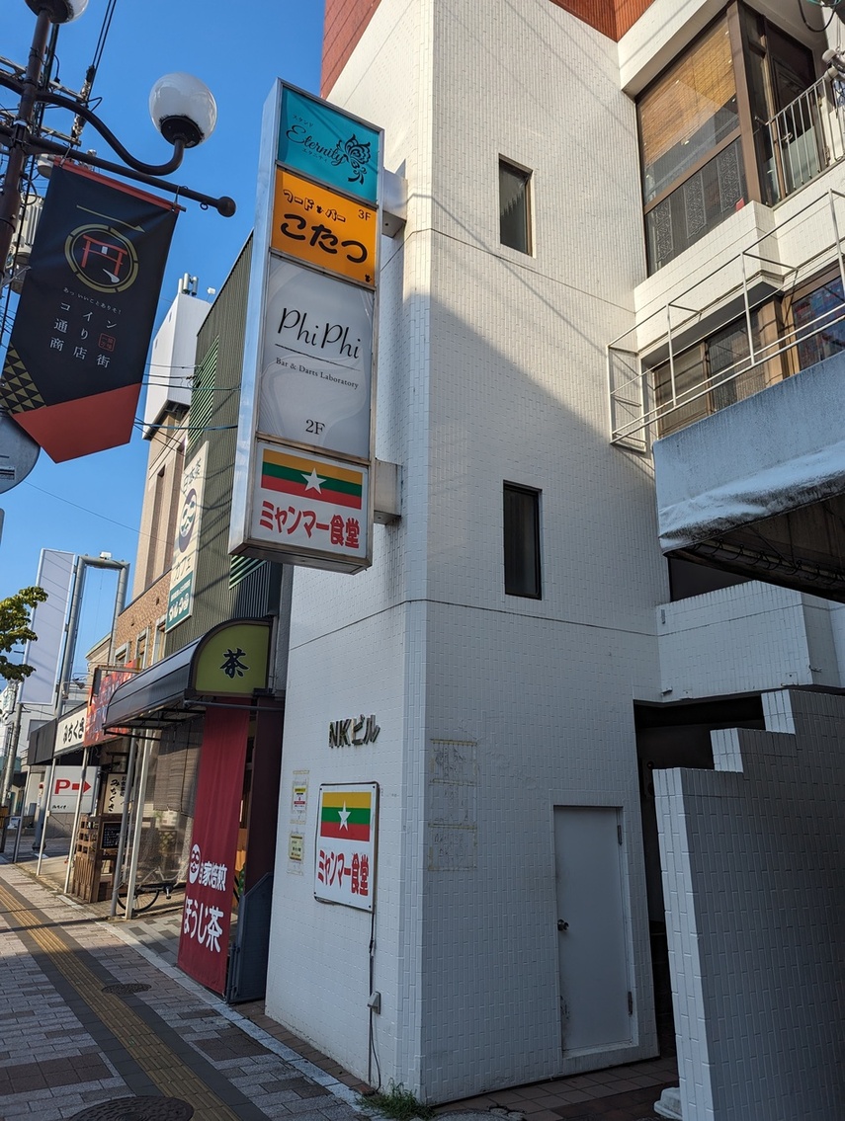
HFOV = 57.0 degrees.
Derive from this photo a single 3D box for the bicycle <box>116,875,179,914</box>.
[{"bbox_3d":[-4.142,5.257,12.946,1.780,1.050,0.560,13,-21,-33],"label":"bicycle"}]

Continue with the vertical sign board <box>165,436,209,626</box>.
[{"bbox_3d":[-3.715,-0.340,12.367,0.100,2.830,1.380,11,-20,-30],"label":"vertical sign board"}]

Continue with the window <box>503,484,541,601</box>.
[{"bbox_3d":[0.819,-0.154,6.462,0.405,0.980,0.090,11,-20,-28],"label":"window"}]

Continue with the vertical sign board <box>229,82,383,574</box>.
[{"bbox_3d":[-0.878,-1.988,6.378,1.016,4.170,0.325,11,-20,-28],"label":"vertical sign board"}]

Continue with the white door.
[{"bbox_3d":[1.269,2.731,5.870,0.700,1.660,0.080,11,-20,-28],"label":"white door"}]

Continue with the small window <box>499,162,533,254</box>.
[{"bbox_3d":[0.878,-3.375,7.470,0.410,1.030,0.090,11,-20,-28],"label":"small window"}]

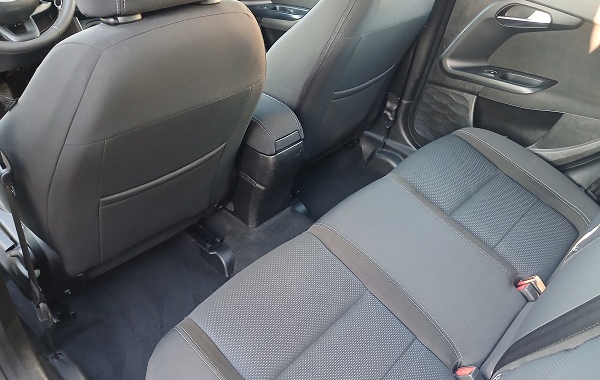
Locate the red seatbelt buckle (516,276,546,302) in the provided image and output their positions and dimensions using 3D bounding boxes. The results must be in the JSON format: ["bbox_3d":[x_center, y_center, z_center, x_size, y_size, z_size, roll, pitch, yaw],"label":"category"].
[{"bbox_3d":[0.565,0.241,1.140,0.054,0.034,0.046,-28,83,-34],"label":"red seatbelt buckle"}]

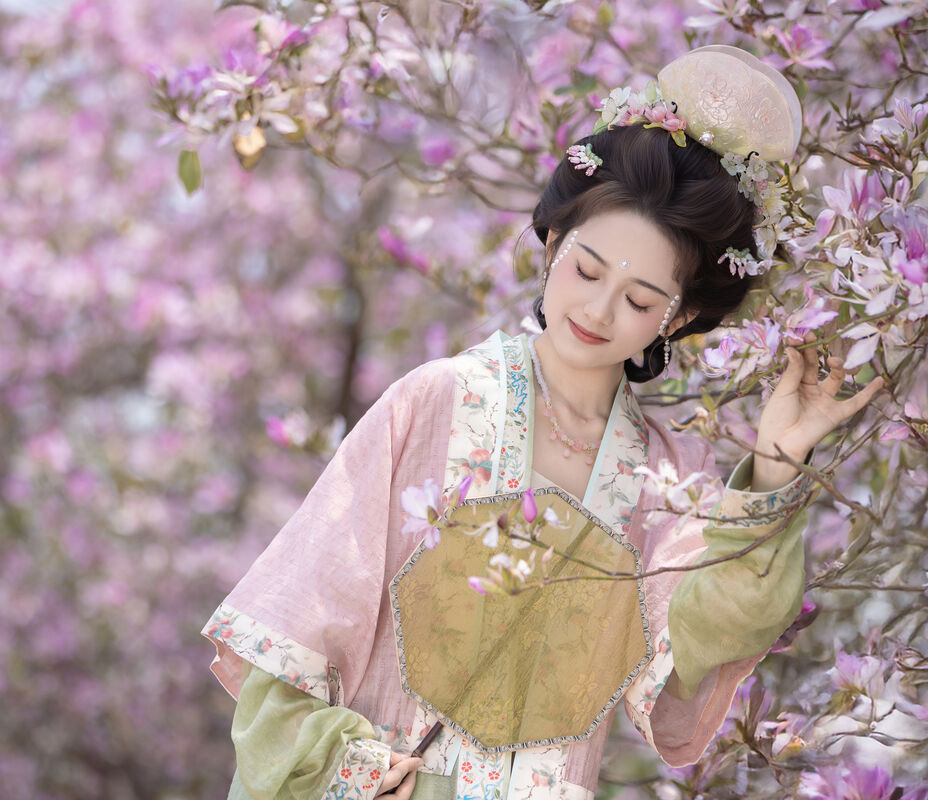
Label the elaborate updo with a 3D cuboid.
[{"bbox_3d":[0.187,-0.162,4.620,0.235,0.240,0.235,31,15,5],"label":"elaborate updo"}]

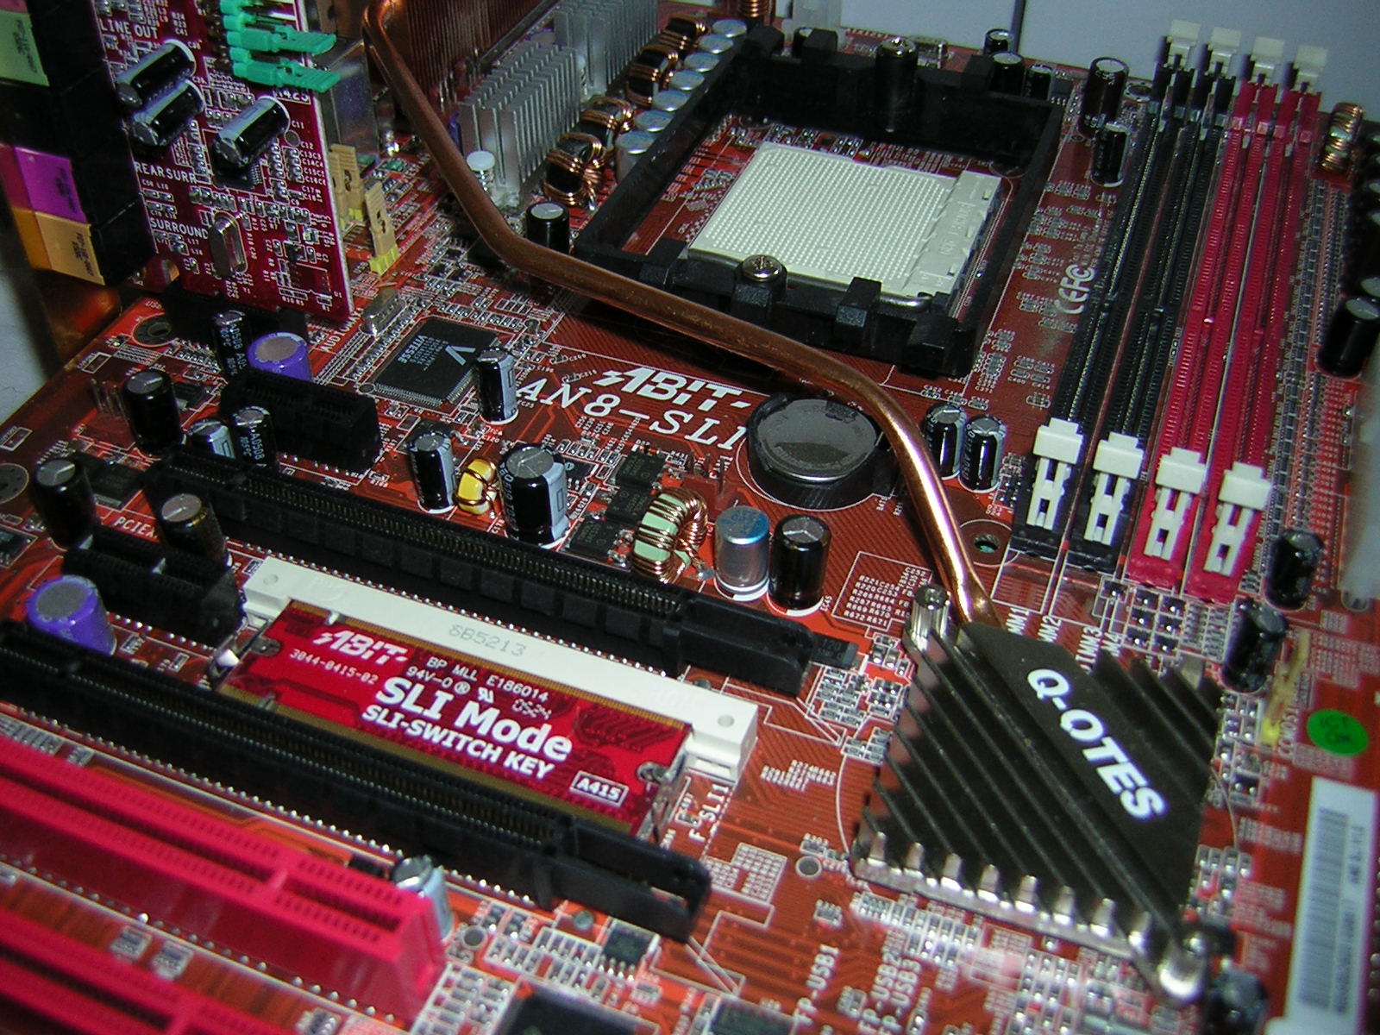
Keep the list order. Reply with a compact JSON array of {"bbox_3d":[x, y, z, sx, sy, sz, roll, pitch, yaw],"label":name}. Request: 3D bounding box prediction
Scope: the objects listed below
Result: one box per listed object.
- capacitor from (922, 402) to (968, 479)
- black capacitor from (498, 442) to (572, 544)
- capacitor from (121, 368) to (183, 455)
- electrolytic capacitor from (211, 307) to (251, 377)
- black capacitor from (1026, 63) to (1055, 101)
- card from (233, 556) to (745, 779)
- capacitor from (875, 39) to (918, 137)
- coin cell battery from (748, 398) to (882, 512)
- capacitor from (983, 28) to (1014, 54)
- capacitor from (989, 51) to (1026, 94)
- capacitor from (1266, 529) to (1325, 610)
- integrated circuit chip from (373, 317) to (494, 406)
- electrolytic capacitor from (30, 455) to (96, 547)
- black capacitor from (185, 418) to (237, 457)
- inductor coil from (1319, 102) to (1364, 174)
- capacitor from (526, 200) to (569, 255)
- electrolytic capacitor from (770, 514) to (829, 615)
[{"bbox_3d":[0.042,-0.013,0.237,0.006,0.011,0.006,15,46,16],"label":"capacitor"},{"bbox_3d":[-0.024,-0.003,0.222,0.010,0.012,0.010,0,44,0],"label":"black capacitor"},{"bbox_3d":[-0.091,-0.018,0.243,0.008,0.012,0.008,15,46,16],"label":"capacitor"},{"bbox_3d":[-0.081,-0.031,0.255,0.006,0.011,0.006,0,44,0],"label":"electrolytic capacitor"},{"bbox_3d":[0.079,-0.096,0.323,0.005,0.011,0.005,15,46,16],"label":"black capacitor"},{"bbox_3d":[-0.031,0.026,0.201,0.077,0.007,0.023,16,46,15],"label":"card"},{"bbox_3d":[0.044,-0.093,0.310,0.009,0.020,0.009,0,44,0],"label":"capacitor"},{"bbox_3d":[0.021,-0.011,0.240,0.022,0.005,0.022,16,46,15],"label":"coin cell battery"},{"bbox_3d":[0.070,-0.105,0.329,0.007,0.011,0.007,15,46,16],"label":"capacitor"},{"bbox_3d":[0.072,-0.099,0.326,0.008,0.011,0.008,15,46,16],"label":"capacitor"},{"bbox_3d":[0.091,0.008,0.217,0.006,0.011,0.006,16,46,15],"label":"capacitor"},{"bbox_3d":[-0.046,-0.028,0.259,0.016,0.002,0.022,16,46,15],"label":"integrated circuit chip"},{"bbox_3d":[-0.096,-0.002,0.221,0.008,0.014,0.008,5,47,-5],"label":"electrolytic capacitor"},{"bbox_3d":[-0.076,-0.010,0.230,0.006,0.011,0.006,15,46,16],"label":"black capacitor"},{"bbox_3d":[0.137,-0.080,0.302,0.006,0.014,0.014,15,46,16],"label":"inductor coil"},{"bbox_3d":[-0.027,-0.054,0.278,0.008,0.012,0.008,0,44,0],"label":"capacitor"},{"bbox_3d":[0.017,0.007,0.217,0.008,0.011,0.008,15,46,16],"label":"electrolytic capacitor"}]

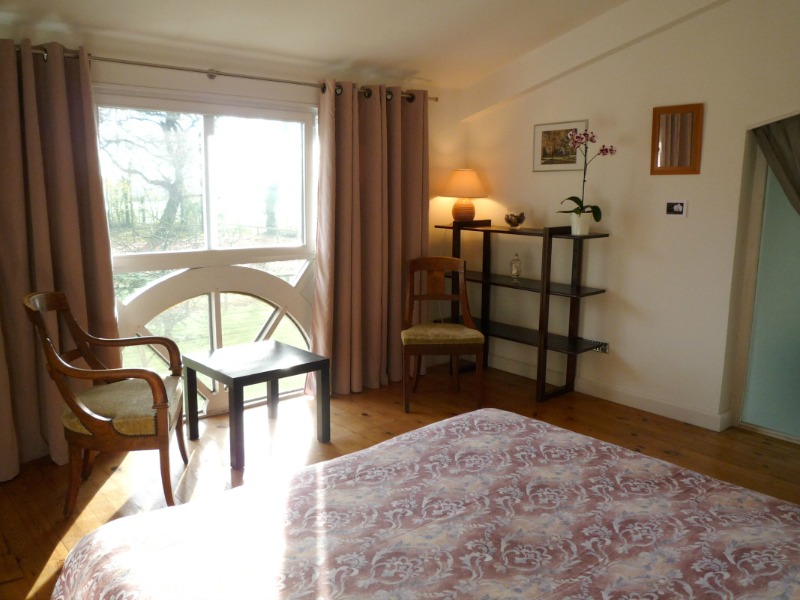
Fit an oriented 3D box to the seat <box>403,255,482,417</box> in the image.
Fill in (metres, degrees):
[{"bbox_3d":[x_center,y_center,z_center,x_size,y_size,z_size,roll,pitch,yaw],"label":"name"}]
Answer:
[{"bbox_3d":[0.257,0.198,3.683,0.485,0.910,0.490,0,9,-3],"label":"seat"}]

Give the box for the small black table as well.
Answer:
[{"bbox_3d":[-0.760,0.526,3.087,0.550,0.450,0.550,-9,13,-43],"label":"small black table"}]

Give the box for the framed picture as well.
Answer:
[{"bbox_3d":[1.054,-1.011,3.822,0.020,0.305,0.400,-8,12,-40],"label":"framed picture"}]

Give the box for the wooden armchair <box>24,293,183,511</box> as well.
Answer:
[{"bbox_3d":[-1.204,0.405,2.456,0.530,0.890,0.520,-2,10,-16],"label":"wooden armchair"}]

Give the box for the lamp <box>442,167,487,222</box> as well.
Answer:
[{"bbox_3d":[0.477,-0.761,4.303,0.345,0.410,0.345,0,9,0],"label":"lamp"}]

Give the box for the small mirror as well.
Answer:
[{"bbox_3d":[1.550,-0.894,3.242,0.025,0.373,0.277,-8,12,-40],"label":"small mirror"}]

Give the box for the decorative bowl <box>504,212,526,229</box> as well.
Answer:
[{"bbox_3d":[0.795,-0.545,3.987,0.145,0.110,0.145,0,9,0],"label":"decorative bowl"}]

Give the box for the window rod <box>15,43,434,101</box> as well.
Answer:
[{"bbox_3d":[-0.882,-1.249,3.210,2.800,0.030,0.035,-6,11,-35],"label":"window rod"}]

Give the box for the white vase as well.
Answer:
[{"bbox_3d":[1.111,-0.466,3.543,0.125,0.140,0.125,-8,12,-40],"label":"white vase"}]

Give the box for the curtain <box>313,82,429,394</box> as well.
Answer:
[{"bbox_3d":[-0.172,-0.382,3.870,0.910,1.980,0.150,-7,12,-36],"label":"curtain"}]

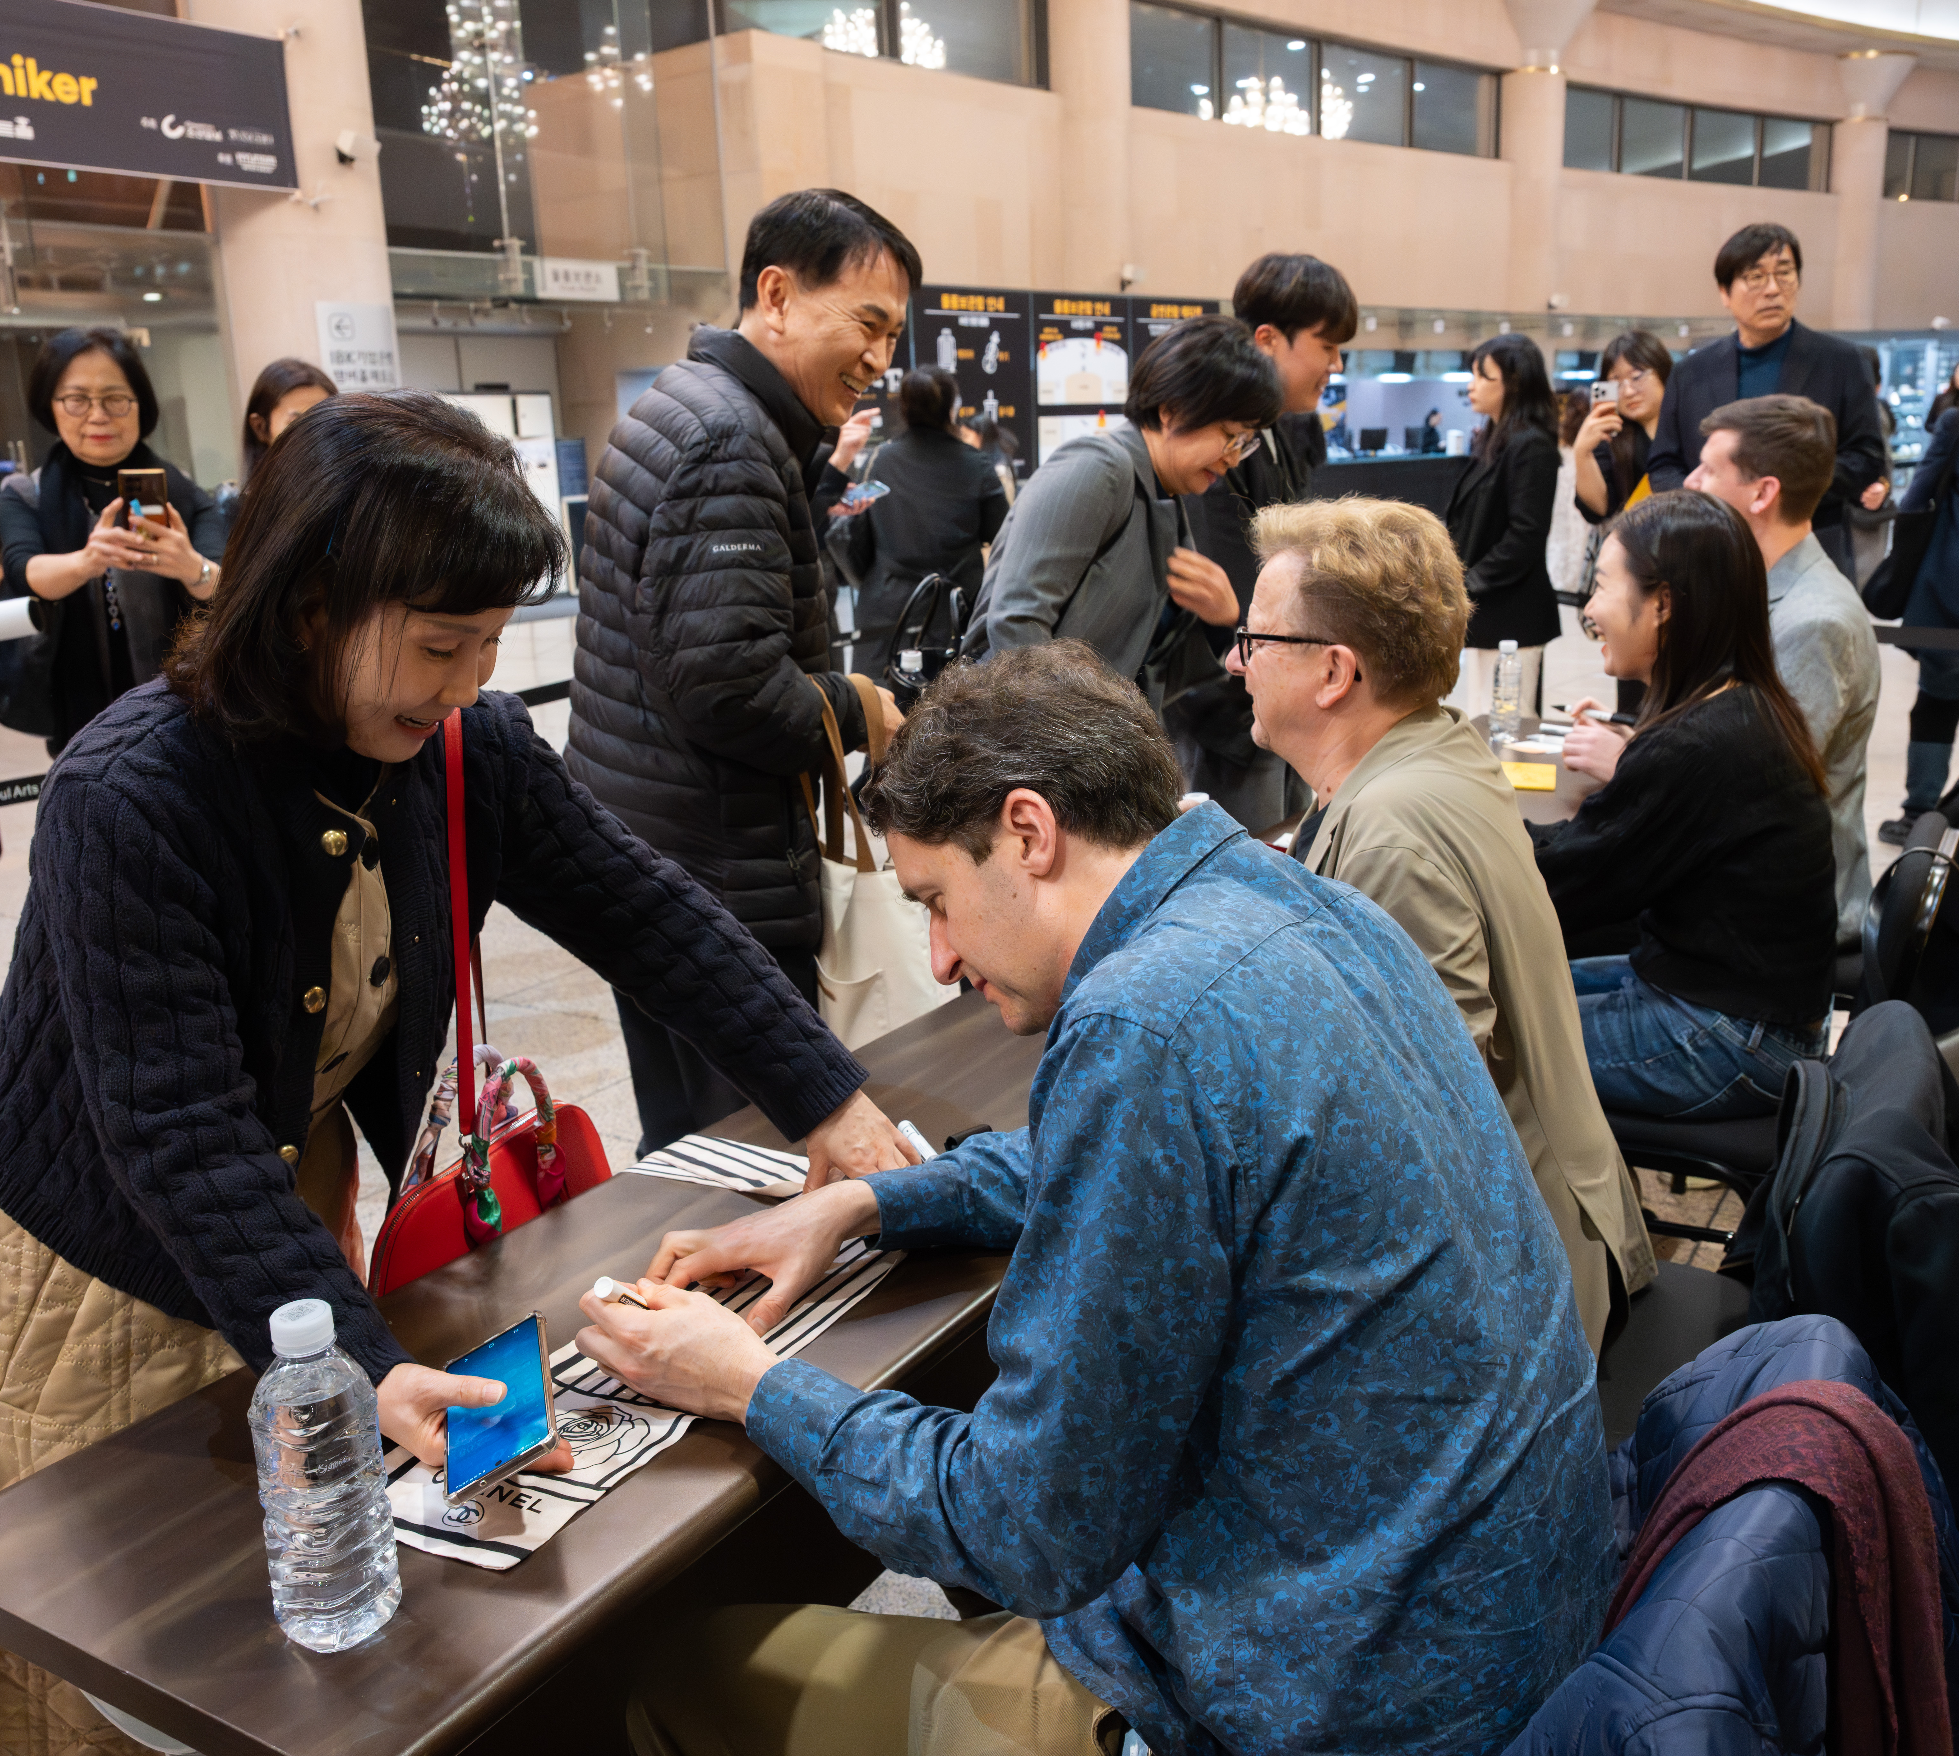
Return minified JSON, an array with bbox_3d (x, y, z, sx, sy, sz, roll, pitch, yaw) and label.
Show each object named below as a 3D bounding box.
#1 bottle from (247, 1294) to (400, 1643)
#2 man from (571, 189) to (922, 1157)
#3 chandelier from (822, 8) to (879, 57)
[{"bbox_3d":[-0.353,0.313,0.930,0.063,0.176,0.063,6,16,30],"label":"bottle"},{"bbox_3d":[-0.267,-0.005,2.224,0.520,1.632,0.560,0,14,9],"label":"man"},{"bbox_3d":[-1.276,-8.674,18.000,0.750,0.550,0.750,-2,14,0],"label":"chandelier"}]

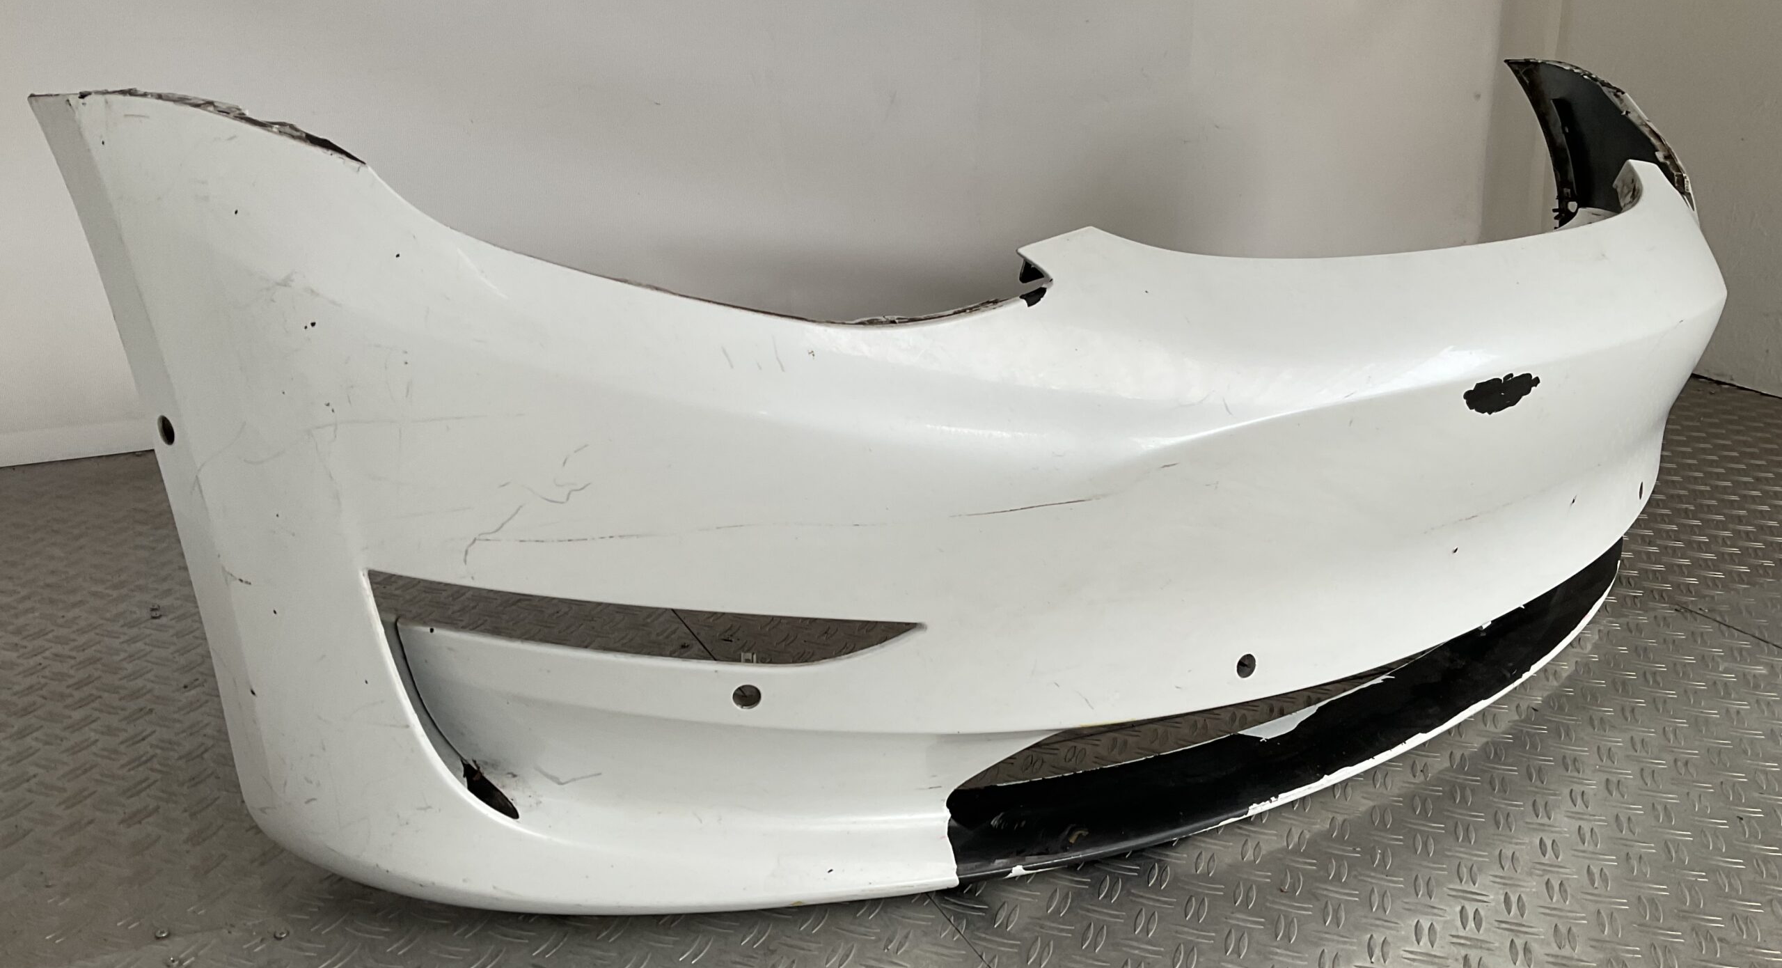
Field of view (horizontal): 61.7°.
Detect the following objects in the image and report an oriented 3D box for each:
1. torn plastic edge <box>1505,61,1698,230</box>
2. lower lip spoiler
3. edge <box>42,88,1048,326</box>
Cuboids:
[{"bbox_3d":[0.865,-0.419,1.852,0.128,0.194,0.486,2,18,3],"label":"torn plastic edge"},{"bbox_3d":[0.449,0.158,1.302,0.990,0.070,0.150,-14,23,-39],"label":"lower lip spoiler"},{"bbox_3d":[-0.214,-0.159,0.870,0.619,0.131,0.123,2,18,3],"label":"edge"}]

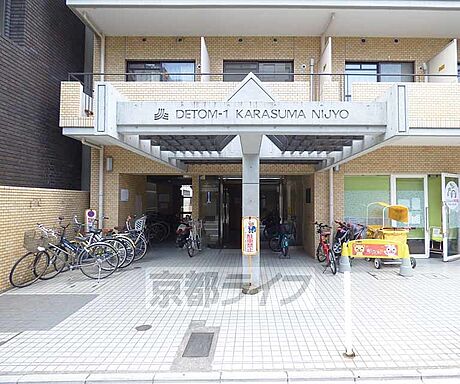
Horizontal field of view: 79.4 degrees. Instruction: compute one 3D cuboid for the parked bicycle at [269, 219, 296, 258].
[{"bbox_3d":[1.400,1.135,7.500,0.520,1.000,1.620,0,-2,-3],"label":"parked bicycle"}]

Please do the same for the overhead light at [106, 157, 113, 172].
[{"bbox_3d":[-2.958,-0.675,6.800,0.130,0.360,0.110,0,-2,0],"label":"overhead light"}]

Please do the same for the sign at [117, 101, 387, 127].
[{"bbox_3d":[0.261,-0.930,3.280,3.150,0.300,0.120,0,-2,0],"label":"sign"}]

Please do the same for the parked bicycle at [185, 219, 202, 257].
[{"bbox_3d":[-0.960,1.135,7.550,0.520,1.020,1.680,0,-2,0],"label":"parked bicycle"}]

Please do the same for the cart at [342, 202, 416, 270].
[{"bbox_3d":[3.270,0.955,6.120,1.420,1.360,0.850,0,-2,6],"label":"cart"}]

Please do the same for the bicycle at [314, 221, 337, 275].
[{"bbox_3d":[2.100,1.135,6.020,0.500,1.020,1.520,0,-2,3],"label":"bicycle"}]

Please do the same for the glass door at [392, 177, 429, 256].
[{"bbox_3d":[4.458,0.609,6.880,0.940,2.080,0.070,0,-2,0],"label":"glass door"}]

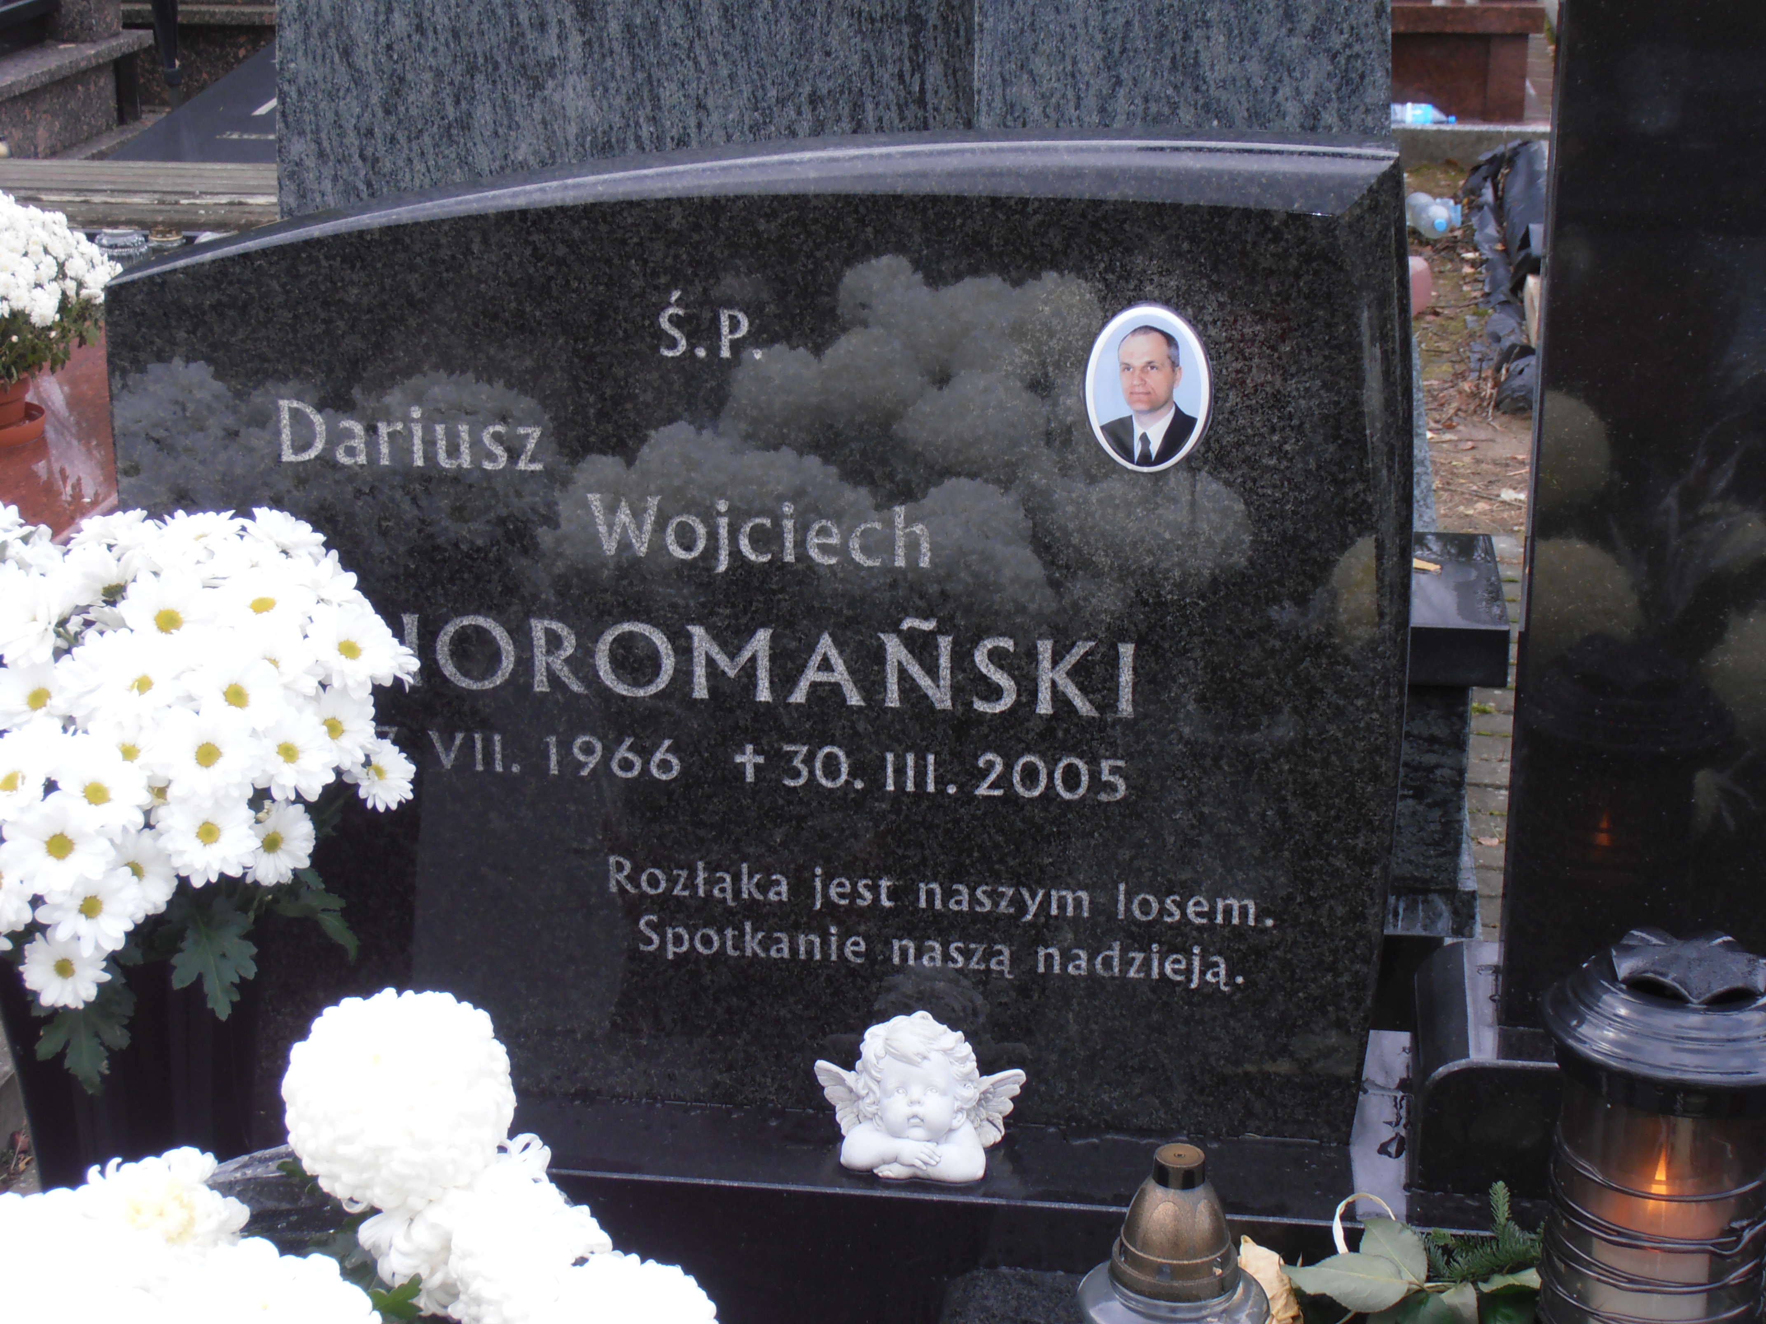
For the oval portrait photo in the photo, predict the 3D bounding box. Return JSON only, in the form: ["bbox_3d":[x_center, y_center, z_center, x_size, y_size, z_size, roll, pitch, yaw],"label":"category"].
[{"bbox_3d":[0.188,-0.194,2.501,0.090,0.120,0.011,2,18,8],"label":"oval portrait photo"}]

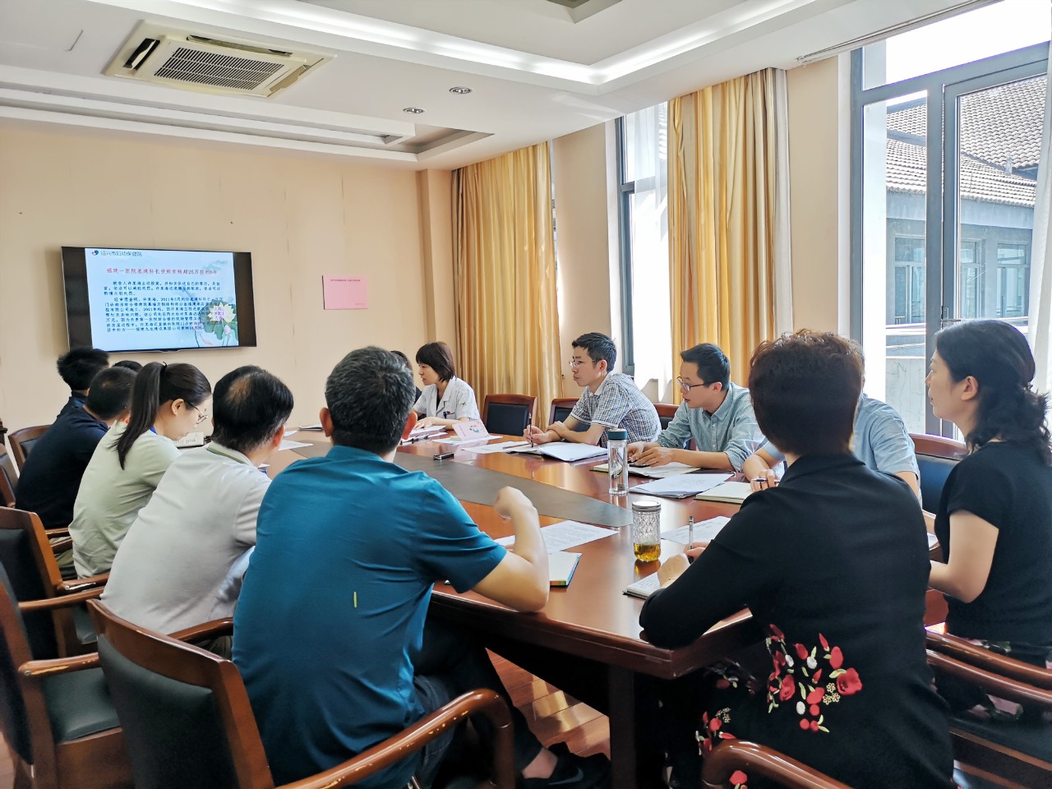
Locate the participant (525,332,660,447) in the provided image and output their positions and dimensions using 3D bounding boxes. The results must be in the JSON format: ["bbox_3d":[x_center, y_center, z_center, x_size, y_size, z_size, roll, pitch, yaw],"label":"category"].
[{"bbox_3d":[0.341,0.337,3.946,0.760,1.270,0.540,-4,5,-24],"label":"participant"}]

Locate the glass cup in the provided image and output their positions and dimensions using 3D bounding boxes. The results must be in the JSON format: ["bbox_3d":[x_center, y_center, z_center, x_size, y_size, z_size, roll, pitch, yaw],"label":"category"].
[{"bbox_3d":[0.282,0.317,1.936,0.070,0.136,0.070,-2,5,0],"label":"glass cup"}]

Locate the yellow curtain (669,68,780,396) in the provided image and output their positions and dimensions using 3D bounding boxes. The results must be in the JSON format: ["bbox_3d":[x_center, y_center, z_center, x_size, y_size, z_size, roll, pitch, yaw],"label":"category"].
[{"bbox_3d":[1.349,-0.636,5.518,0.140,2.800,0.860,-6,6,-37],"label":"yellow curtain"}]

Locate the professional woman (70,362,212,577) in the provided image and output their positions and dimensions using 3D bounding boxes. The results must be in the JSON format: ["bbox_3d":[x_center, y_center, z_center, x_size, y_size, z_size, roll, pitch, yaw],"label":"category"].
[{"bbox_3d":[-1.165,0.504,2.767,0.760,1.240,0.500,-6,6,-37],"label":"professional woman"}]

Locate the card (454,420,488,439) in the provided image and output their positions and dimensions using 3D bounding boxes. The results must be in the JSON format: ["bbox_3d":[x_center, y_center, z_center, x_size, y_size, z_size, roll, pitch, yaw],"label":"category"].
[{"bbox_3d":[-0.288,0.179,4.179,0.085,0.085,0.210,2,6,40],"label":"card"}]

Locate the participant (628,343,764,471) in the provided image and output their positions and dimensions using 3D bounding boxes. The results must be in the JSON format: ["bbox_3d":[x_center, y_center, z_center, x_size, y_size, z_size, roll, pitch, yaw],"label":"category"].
[{"bbox_3d":[0.813,0.396,3.304,0.760,1.220,0.580,-7,6,-43],"label":"participant"}]

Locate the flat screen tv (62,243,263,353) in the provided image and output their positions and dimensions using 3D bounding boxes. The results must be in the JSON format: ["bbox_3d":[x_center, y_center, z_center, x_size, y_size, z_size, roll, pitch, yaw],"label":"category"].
[{"bbox_3d":[-2.829,-0.728,6.438,1.375,0.790,0.080,-6,6,-37],"label":"flat screen tv"}]

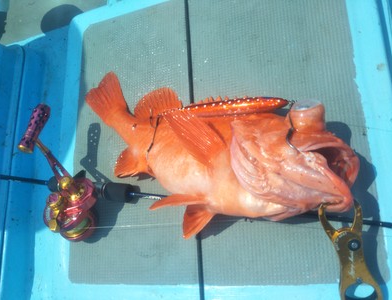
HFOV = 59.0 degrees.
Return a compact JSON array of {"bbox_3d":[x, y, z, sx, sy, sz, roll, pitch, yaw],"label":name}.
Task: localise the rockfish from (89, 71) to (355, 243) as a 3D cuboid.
[{"bbox_3d":[-0.018,-0.001,0.470,0.430,0.115,0.195,11,73,27],"label":"rockfish"}]

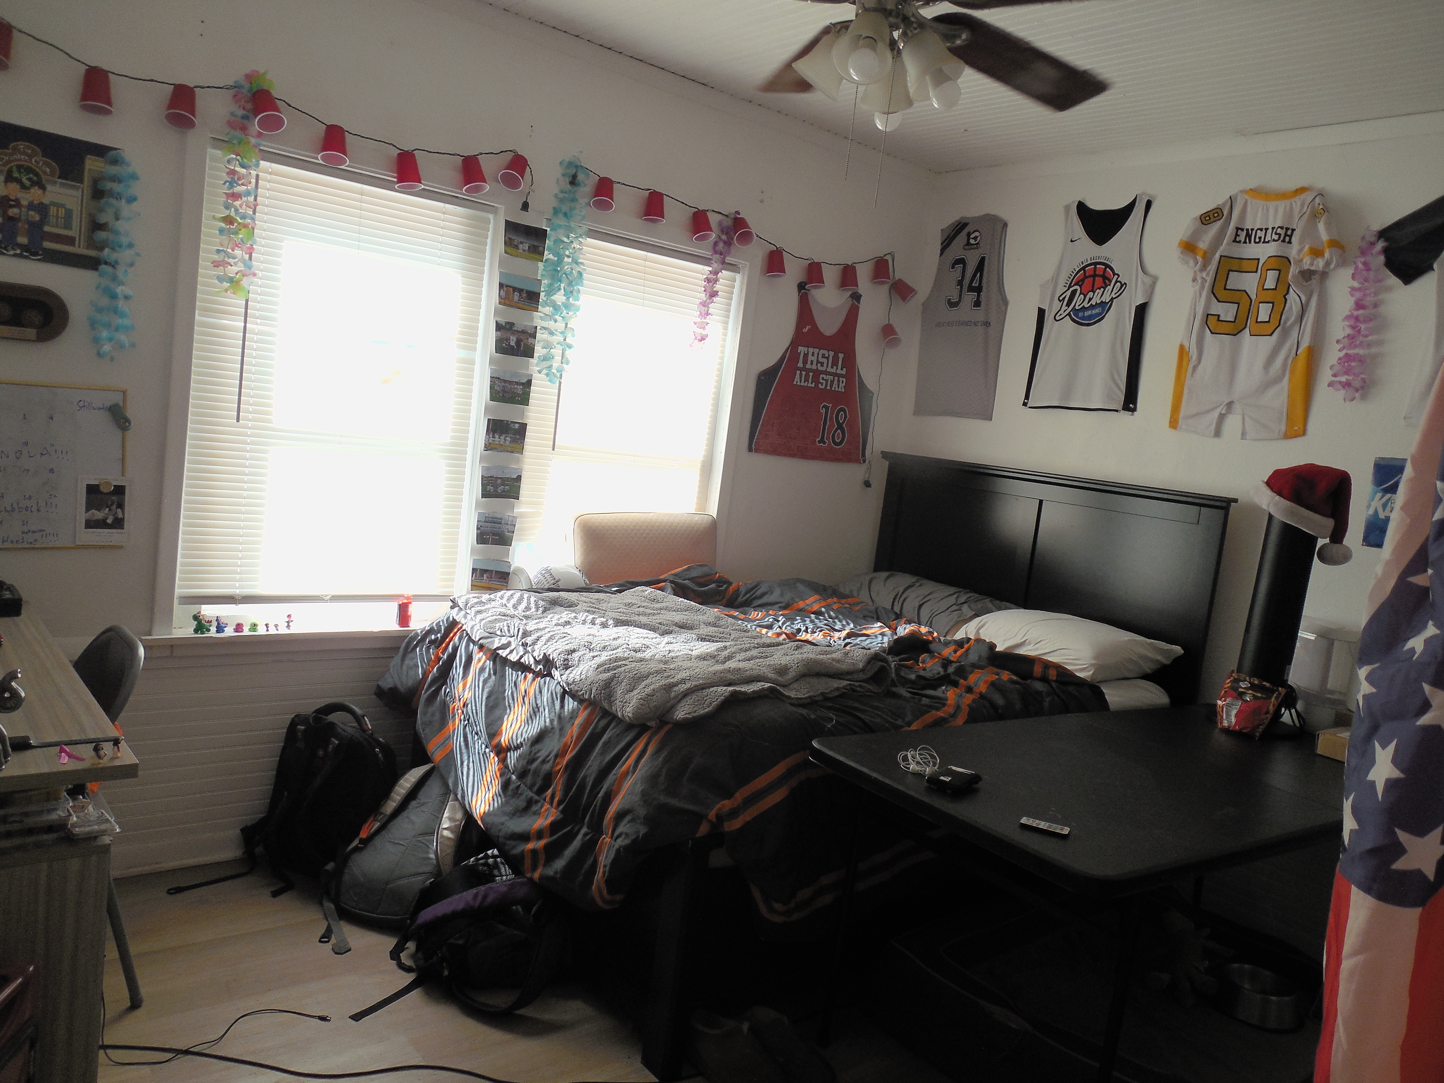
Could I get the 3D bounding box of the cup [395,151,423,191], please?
[{"bbox_3d":[-0.947,-1.121,3.150,0.087,0.112,0.087,-5,5,0],"label":"cup"}]

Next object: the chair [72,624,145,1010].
[{"bbox_3d":[-1.592,0.606,2.306,0.490,0.800,0.450,0,9,-44],"label":"chair"}]

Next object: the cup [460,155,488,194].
[{"bbox_3d":[-0.750,-1.109,3.149,0.085,0.108,0.085,-13,-4,-1],"label":"cup"}]

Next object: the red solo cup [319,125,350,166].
[{"bbox_3d":[-1.056,-1.082,2.845,0.077,0.091,0.077,-1,-11,0],"label":"red solo cup"}]

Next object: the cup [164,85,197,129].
[{"bbox_3d":[-1.362,-1.103,2.635,0.085,0.108,0.085,-2,-15,0],"label":"cup"}]

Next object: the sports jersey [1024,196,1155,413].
[{"bbox_3d":[1.338,-0.850,3.751,0.050,0.770,0.480,2,9,-39],"label":"sports jersey"}]

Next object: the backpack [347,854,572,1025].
[{"bbox_3d":[-0.571,0.951,2.651,0.440,0.280,0.260,7,7,-1],"label":"backpack"}]

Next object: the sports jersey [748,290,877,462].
[{"bbox_3d":[0.396,-0.660,4.135,0.650,0.660,0.040,2,9,-39],"label":"sports jersey"}]

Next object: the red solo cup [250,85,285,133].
[{"bbox_3d":[-1.254,-1.194,2.879,0.087,0.112,0.087,-7,-18,-43],"label":"red solo cup"}]

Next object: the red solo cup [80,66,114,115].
[{"bbox_3d":[-1.500,-1.081,2.498,0.077,0.091,0.077,1,2,-39],"label":"red solo cup"}]

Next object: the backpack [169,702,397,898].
[{"bbox_3d":[-1.113,0.734,3.087,0.310,0.480,0.220,10,2,24],"label":"backpack"}]

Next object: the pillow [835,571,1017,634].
[{"bbox_3d":[0.723,0.248,4.153,0.450,0.180,0.670,1,9,-40],"label":"pillow"}]

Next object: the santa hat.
[{"bbox_3d":[1.703,-0.078,3.066,0.300,0.300,0.230,11,8,29],"label":"santa hat"}]

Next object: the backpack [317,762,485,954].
[{"bbox_3d":[-0.830,0.802,2.869,0.300,0.480,0.200,18,-9,15],"label":"backpack"}]

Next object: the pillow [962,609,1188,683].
[{"bbox_3d":[1.153,0.351,3.597,0.460,0.180,0.680,1,9,-40],"label":"pillow"}]

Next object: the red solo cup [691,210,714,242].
[{"bbox_3d":[-0.069,-1.099,3.627,0.077,0.091,0.077,-10,-9,-2],"label":"red solo cup"}]

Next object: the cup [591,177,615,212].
[{"bbox_3d":[-0.380,-1.127,3.375,0.077,0.091,0.077,5,-17,1],"label":"cup"}]

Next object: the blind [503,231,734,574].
[{"bbox_3d":[-0.323,-0.460,3.643,0.810,1.100,0.050,2,9,-39],"label":"blind"}]

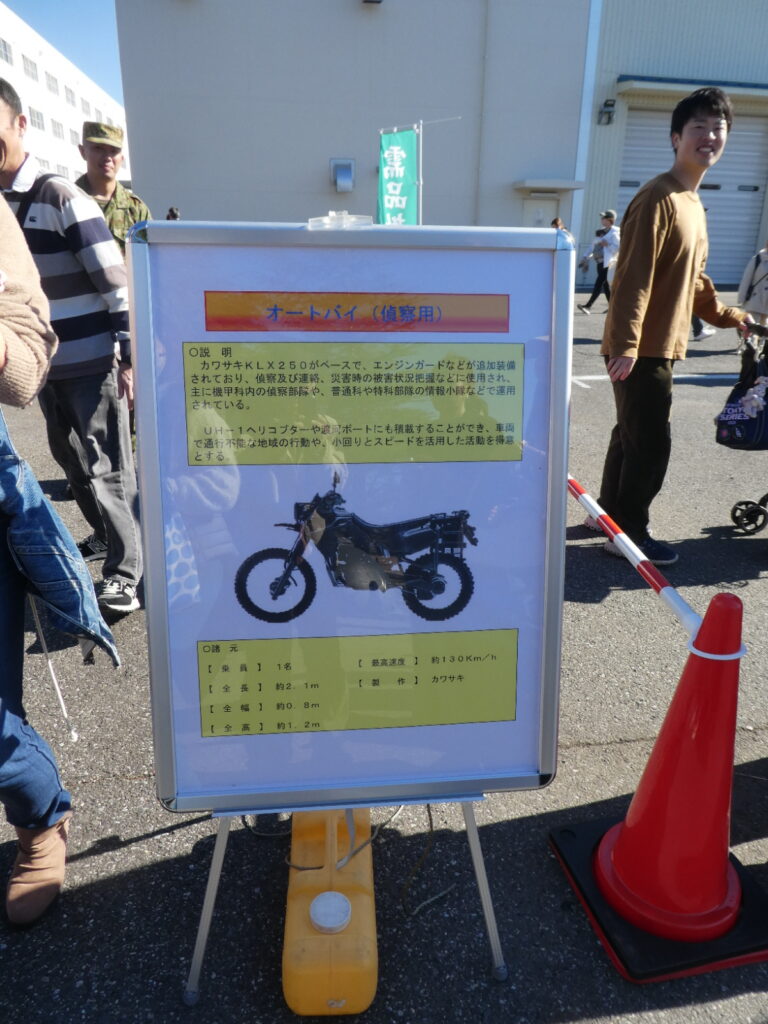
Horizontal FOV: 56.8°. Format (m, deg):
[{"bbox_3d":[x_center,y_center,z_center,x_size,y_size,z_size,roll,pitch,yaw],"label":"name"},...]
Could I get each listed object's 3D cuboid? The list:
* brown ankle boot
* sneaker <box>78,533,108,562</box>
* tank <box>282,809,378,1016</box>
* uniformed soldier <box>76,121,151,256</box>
[{"bbox_3d":[-0.711,0.684,1.462,0.095,0.160,0.250,-4,20,-11],"label":"brown ankle boot"},{"bbox_3d":[-1.236,0.124,3.051,0.290,0.116,0.105,-14,25,-34],"label":"sneaker"},{"bbox_3d":[-0.104,0.721,1.385,0.157,0.156,0.420,-1,20,-4],"label":"tank"},{"bbox_3d":[-1.191,-0.830,3.299,0.500,1.740,0.310,-10,22,-26],"label":"uniformed soldier"}]

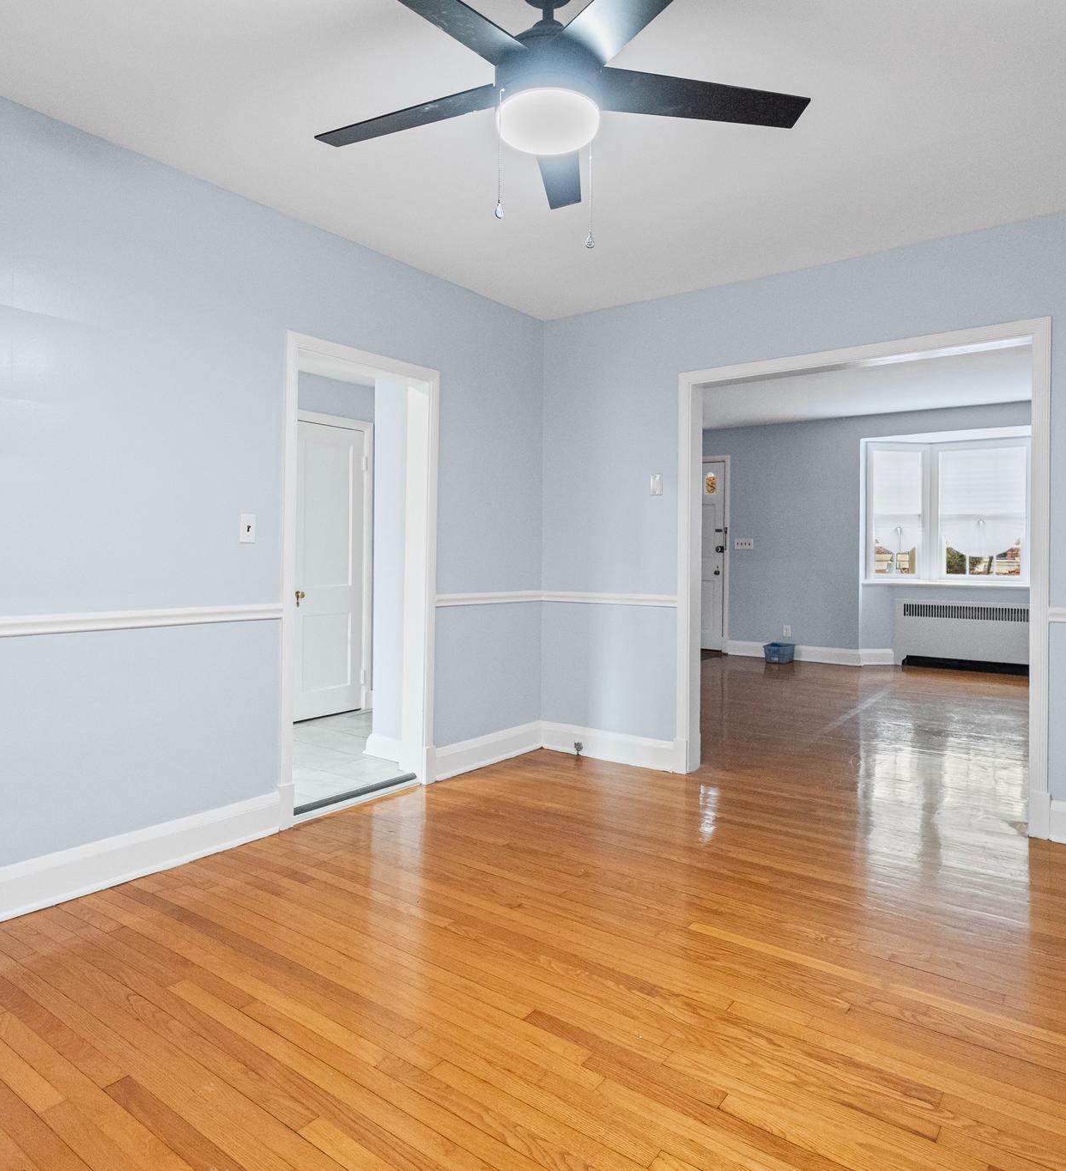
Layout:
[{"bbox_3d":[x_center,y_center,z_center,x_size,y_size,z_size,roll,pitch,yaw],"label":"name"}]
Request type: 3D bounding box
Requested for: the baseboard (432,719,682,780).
[{"bbox_3d":[0.135,0.926,4.101,0.911,0.167,0.956,1,2,37],"label":"baseboard"}]

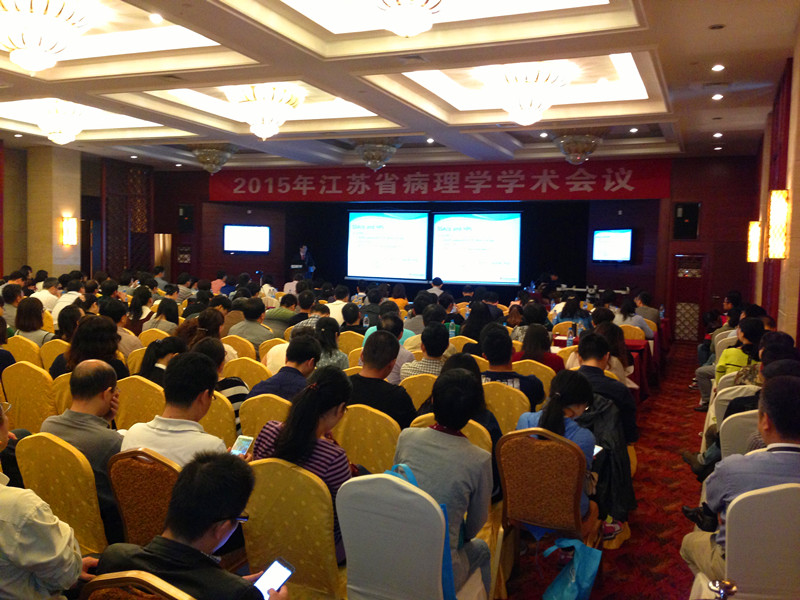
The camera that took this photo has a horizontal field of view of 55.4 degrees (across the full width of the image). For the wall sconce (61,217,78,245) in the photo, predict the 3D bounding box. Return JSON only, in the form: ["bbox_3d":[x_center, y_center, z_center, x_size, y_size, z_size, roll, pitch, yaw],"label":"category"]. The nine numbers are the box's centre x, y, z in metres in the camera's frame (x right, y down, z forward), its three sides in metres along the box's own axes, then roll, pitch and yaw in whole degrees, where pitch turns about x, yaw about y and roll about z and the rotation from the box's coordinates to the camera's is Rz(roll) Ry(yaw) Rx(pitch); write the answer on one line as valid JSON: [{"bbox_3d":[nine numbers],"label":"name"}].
[{"bbox_3d":[-8.070,-1.657,18.578,0.150,0.660,0.380,3,3,22],"label":"wall sconce"}]

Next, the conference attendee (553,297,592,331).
[{"bbox_3d":[2.553,0.584,11.149,0.480,1.300,0.780,3,3,23],"label":"conference attendee"}]

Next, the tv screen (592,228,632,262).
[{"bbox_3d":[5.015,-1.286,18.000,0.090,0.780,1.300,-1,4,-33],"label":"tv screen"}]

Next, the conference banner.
[{"bbox_3d":[0.288,-3.040,19.680,12.630,0.940,0.050,3,3,22],"label":"conference banner"}]

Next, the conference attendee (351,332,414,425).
[{"bbox_3d":[-0.043,0.858,4.704,0.480,1.320,0.780,3,3,23],"label":"conference attendee"}]

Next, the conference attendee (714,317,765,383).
[{"bbox_3d":[2.768,0.807,6.360,0.500,1.359,0.750,2,3,5],"label":"conference attendee"}]

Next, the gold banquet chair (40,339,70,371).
[{"bbox_3d":[-3.095,0.832,7.374,0.460,0.940,0.570,3,3,23],"label":"gold banquet chair"}]

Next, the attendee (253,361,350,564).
[{"bbox_3d":[-0.356,0.929,3.524,0.500,1.250,0.740,3,3,22],"label":"attendee"}]

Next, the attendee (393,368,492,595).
[{"bbox_3d":[0.207,0.940,3.313,0.500,1.280,0.740,3,3,22],"label":"attendee"}]

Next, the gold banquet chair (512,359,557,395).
[{"bbox_3d":[1.197,0.968,6.745,0.460,0.940,0.570,3,3,23],"label":"gold banquet chair"}]

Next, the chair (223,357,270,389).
[{"bbox_3d":[-1.154,0.928,6.441,0.460,0.940,0.570,3,3,23],"label":"chair"}]

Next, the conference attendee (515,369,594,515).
[{"bbox_3d":[0.853,0.968,4.178,0.480,1.200,0.820,3,3,23],"label":"conference attendee"}]

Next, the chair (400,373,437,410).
[{"bbox_3d":[0.288,0.990,5.643,0.460,0.935,0.560,3,3,22],"label":"chair"}]

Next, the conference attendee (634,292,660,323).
[{"bbox_3d":[3.636,0.554,11.508,0.500,1.364,0.750,2,3,10],"label":"conference attendee"}]

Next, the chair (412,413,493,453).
[{"bbox_3d":[0.339,1.063,4.304,0.460,0.935,0.560,3,3,22],"label":"chair"}]

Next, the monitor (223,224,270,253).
[{"bbox_3d":[-4.611,-1.830,22.958,1.390,0.810,0.080,2,3,2],"label":"monitor"}]

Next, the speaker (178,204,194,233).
[{"bbox_3d":[-6.564,-2.506,23.449,0.480,0.820,0.300,3,3,20],"label":"speaker"}]

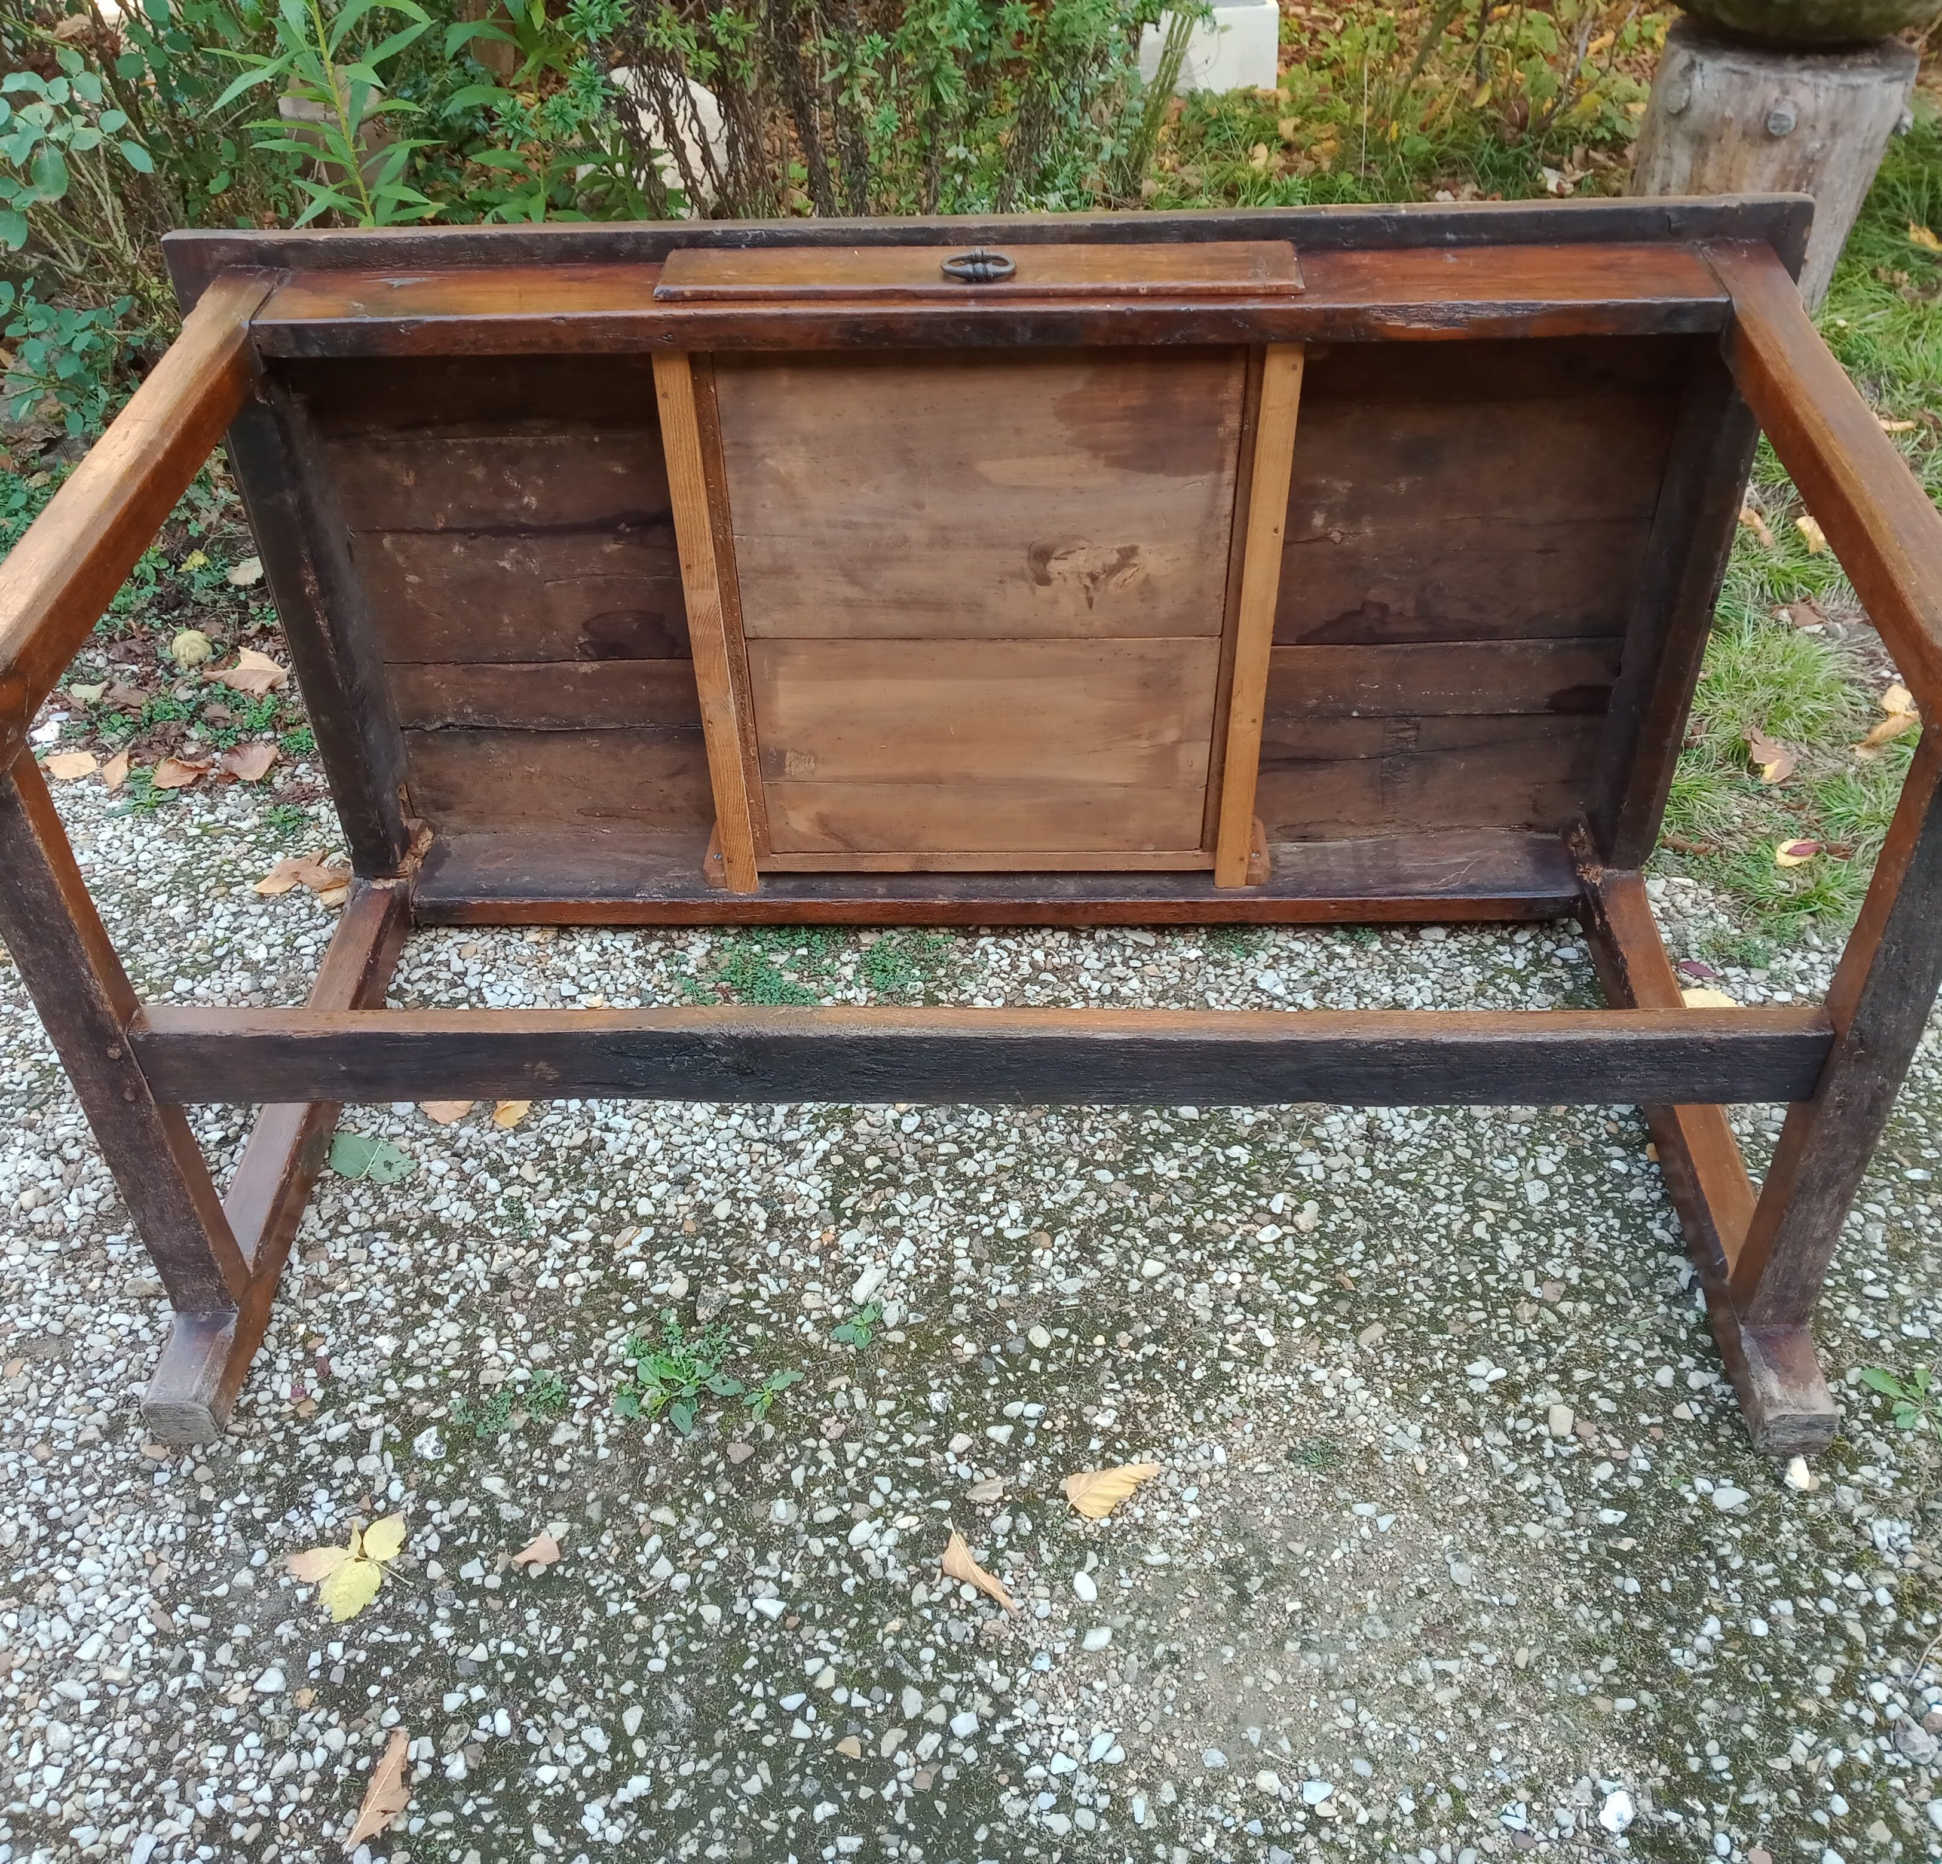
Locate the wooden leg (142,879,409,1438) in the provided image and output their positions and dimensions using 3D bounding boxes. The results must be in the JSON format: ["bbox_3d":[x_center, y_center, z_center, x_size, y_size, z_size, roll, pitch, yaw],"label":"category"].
[{"bbox_3d":[-0.600,0.153,1.749,0.052,0.052,0.690,-1,40,2],"label":"wooden leg"}]

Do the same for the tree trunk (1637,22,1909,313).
[{"bbox_3d":[1.285,-1.238,3.215,0.370,0.440,0.370,16,40,15],"label":"tree trunk"}]

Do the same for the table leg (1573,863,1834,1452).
[{"bbox_3d":[0.628,0.149,1.698,0.052,0.052,0.690,0,40,3],"label":"table leg"}]

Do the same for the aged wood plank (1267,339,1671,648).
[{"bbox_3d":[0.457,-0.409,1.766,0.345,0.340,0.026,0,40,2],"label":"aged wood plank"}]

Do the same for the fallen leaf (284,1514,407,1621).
[{"bbox_3d":[-0.438,0.454,1.396,0.087,0.019,0.074,-28,44,-30],"label":"fallen leaf"}]

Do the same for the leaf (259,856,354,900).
[{"bbox_3d":[-0.716,-0.064,2.095,0.098,0.030,0.065,-3,39,-1],"label":"leaf"}]

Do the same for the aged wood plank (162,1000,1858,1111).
[{"bbox_3d":[-0.002,0.090,1.391,1.193,0.075,0.028,0,42,2],"label":"aged wood plank"}]

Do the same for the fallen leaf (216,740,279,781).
[{"bbox_3d":[-0.875,-0.207,2.347,0.073,0.020,0.060,-12,39,-12],"label":"fallen leaf"}]

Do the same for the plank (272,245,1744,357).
[{"bbox_3d":[0.005,-0.536,1.648,1.226,0.034,0.104,0,41,2],"label":"plank"}]

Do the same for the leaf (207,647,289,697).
[{"bbox_3d":[-0.933,-0.335,2.503,0.105,0.030,0.080,-12,39,-12],"label":"leaf"}]

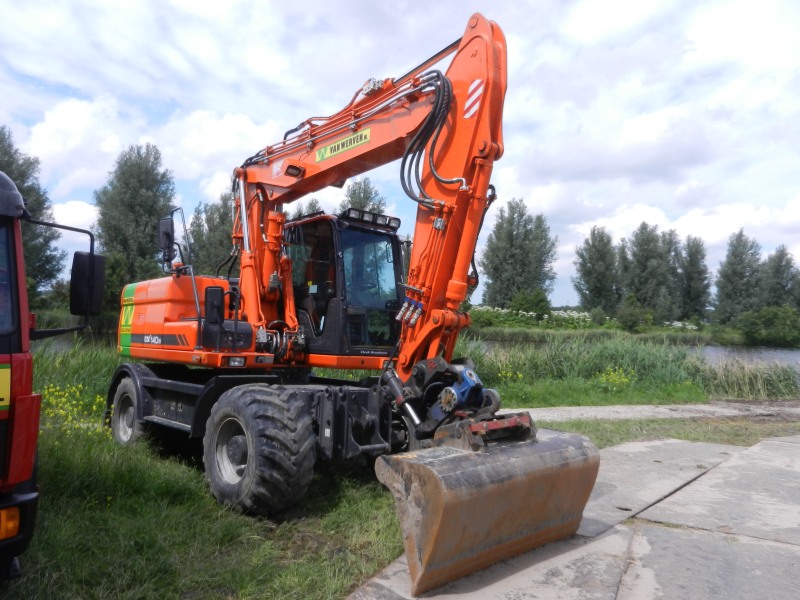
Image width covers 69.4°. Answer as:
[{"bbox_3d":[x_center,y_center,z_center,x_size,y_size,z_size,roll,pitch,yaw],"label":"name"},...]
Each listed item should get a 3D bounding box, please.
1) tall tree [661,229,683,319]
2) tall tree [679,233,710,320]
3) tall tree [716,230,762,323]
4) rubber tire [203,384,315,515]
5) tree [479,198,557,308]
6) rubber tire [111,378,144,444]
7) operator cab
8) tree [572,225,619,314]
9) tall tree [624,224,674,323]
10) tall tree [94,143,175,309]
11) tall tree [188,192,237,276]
[{"bbox_3d":[28.648,-1.877,61.421,2.764,11.446,2.626,1,-2,25],"label":"tall tree"},{"bbox_3d":[33.472,-1.595,65.559,3.517,11.446,3.342,1,-2,27],"label":"tall tree"},{"bbox_3d":[35.005,-1.682,59.841,4.660,11.446,4.427,1,-2,30],"label":"tall tree"},{"bbox_3d":[-1.279,1.340,5.220,0.570,1.070,1.070,5,-4,-43],"label":"rubber tire"},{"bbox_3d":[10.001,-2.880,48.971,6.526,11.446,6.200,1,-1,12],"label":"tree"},{"bbox_3d":[-3.151,1.457,7.225,0.570,1.070,1.070,5,-4,-43],"label":"rubber tire"},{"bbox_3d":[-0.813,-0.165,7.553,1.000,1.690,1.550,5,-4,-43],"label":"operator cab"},{"bbox_3d":[20.774,-2.173,61.242,4.770,11.446,4.531,1,-2,19],"label":"tree"},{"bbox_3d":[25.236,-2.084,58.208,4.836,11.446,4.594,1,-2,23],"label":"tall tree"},{"bbox_3d":[-16.770,-4.181,36.566,4.999,11.446,4.750,2,-2,-25],"label":"tall tree"},{"bbox_3d":[-15.327,-3.483,48.000,4.486,10.729,4.262,2,-2,-18],"label":"tall tree"}]

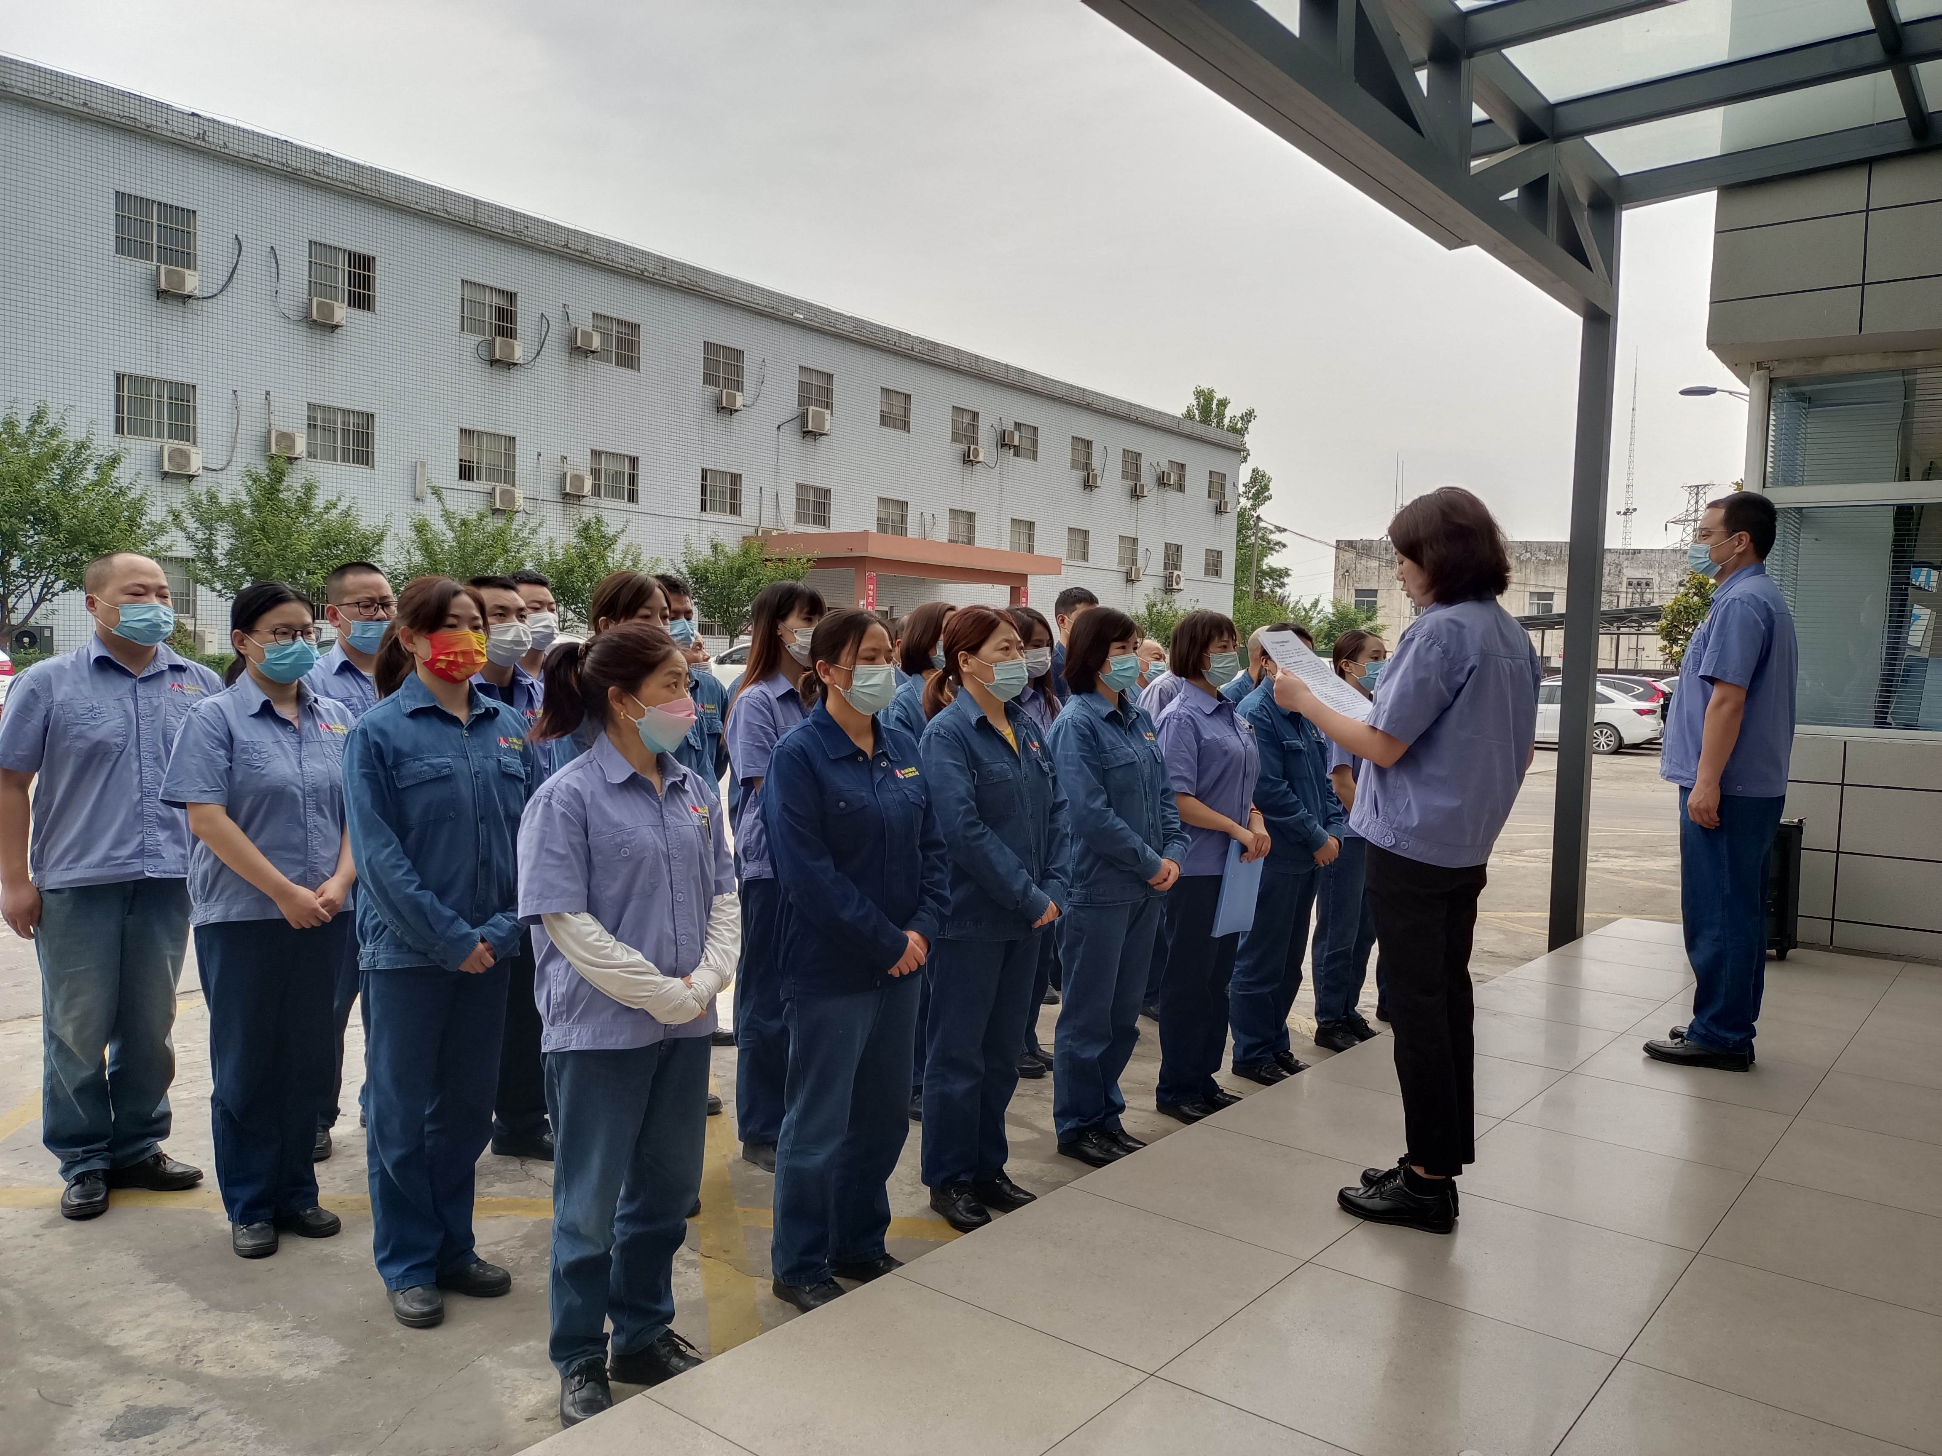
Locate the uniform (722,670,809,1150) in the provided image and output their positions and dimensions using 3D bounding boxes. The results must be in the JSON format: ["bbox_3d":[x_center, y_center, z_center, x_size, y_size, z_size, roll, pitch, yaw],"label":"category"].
[{"bbox_3d":[-0.529,0.526,4.053,0.300,1.360,0.460,4,4,41],"label":"uniform"}]

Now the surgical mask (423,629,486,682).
[{"bbox_3d":[-1.124,-0.157,3.060,0.080,0.115,0.135,4,4,36],"label":"surgical mask"}]

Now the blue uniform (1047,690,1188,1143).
[{"bbox_3d":[0.426,0.559,4.165,0.330,1.335,0.450,4,4,42],"label":"blue uniform"}]

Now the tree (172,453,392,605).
[{"bbox_3d":[-12.373,-2.480,25.186,3.900,4.850,3.900,4,3,39],"label":"tree"}]

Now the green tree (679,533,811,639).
[{"bbox_3d":[-5.604,-2.619,34.889,3.400,4.363,3.500,4,4,39],"label":"green tree"}]

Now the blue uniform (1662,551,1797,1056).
[{"bbox_3d":[2.355,0.255,4.380,0.330,1.500,0.490,4,4,39],"label":"blue uniform"}]

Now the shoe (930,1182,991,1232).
[{"bbox_3d":[-0.017,1.239,3.681,0.098,0.100,0.245,0,3,-36],"label":"shoe"}]

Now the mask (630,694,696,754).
[{"bbox_3d":[-0.607,-0.013,2.754,0.100,0.112,0.130,2,3,11],"label":"mask"}]

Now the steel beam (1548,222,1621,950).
[{"bbox_3d":[2.819,-0.548,6.435,0.125,3.560,0.125,4,3,39],"label":"steel beam"}]

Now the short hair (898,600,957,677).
[{"bbox_3d":[-0.130,-0.288,4.550,0.225,0.250,0.190,4,4,36],"label":"short hair"}]

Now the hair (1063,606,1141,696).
[{"bbox_3d":[0.399,-0.235,4.265,0.235,0.260,0.195,4,4,42],"label":"hair"}]

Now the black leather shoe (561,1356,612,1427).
[{"bbox_3d":[-0.766,1.263,2.746,0.098,0.100,0.250,0,3,-23],"label":"black leather shoe"}]

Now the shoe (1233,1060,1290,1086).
[{"bbox_3d":[1.044,1.194,4.972,0.100,0.100,0.260,-1,4,-43],"label":"shoe"}]

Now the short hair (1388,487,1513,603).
[{"bbox_3d":[1.048,-0.402,3.070,0.250,0.240,0.205,-11,-4,32],"label":"short hair"}]

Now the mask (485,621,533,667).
[{"bbox_3d":[-1.286,-0.235,3.880,0.083,0.120,0.138,4,4,44],"label":"mask"}]

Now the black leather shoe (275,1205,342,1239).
[{"bbox_3d":[-1.695,1.202,3.521,0.260,0.100,0.100,2,3,19],"label":"black leather shoe"}]

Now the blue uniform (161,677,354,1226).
[{"bbox_3d":[-1.750,0.553,3.490,0.330,1.355,0.490,4,4,39],"label":"blue uniform"}]

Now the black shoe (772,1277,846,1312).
[{"bbox_3d":[-0.359,1.252,3.200,0.100,0.100,0.260,-1,4,-43],"label":"black shoe"}]

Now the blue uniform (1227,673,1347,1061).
[{"bbox_3d":[1.132,0.529,5.020,0.290,1.380,0.450,4,4,39],"label":"blue uniform"}]

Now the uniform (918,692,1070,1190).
[{"bbox_3d":[0.055,0.583,3.800,0.350,1.355,0.470,4,4,39],"label":"uniform"}]

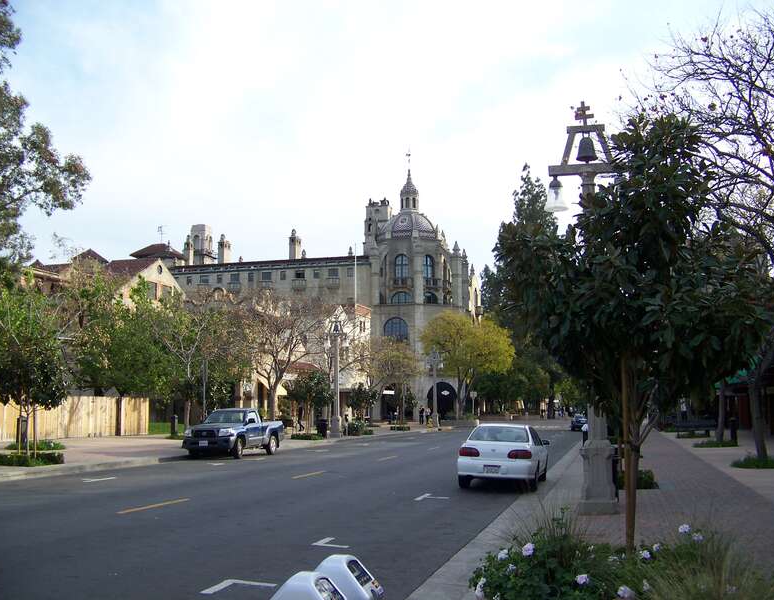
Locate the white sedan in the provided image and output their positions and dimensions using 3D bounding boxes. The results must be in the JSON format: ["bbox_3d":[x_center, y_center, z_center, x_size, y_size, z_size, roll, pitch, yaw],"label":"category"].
[{"bbox_3d":[2.857,3.720,20.116,1.740,1.410,4.680,-2,-8,14],"label":"white sedan"}]

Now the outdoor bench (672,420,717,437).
[{"bbox_3d":[15.944,6.693,43.152,2.000,0.860,0.650,-2,-8,15],"label":"outdoor bench"}]

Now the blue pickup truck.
[{"bbox_3d":[-5.350,4.692,29.651,1.860,1.690,4.860,-2,-8,15],"label":"blue pickup truck"}]

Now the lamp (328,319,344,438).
[{"bbox_3d":[-2.796,4.116,45.439,1.420,6.700,0.680,-2,-8,15],"label":"lamp"}]

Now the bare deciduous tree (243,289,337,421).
[{"bbox_3d":[-5.628,3.675,47.537,5.300,8.200,5.200,0,-8,0],"label":"bare deciduous tree"}]

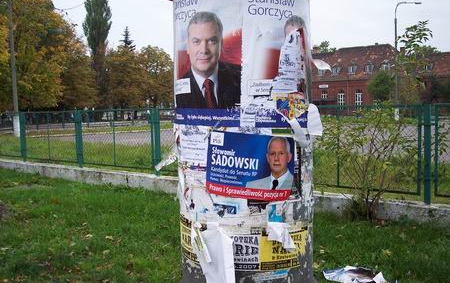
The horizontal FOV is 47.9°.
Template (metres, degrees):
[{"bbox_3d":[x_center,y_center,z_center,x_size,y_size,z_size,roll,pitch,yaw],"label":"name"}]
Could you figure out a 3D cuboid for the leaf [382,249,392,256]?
[{"bbox_3d":[1.550,1.063,4.832,0.100,0.030,0.090,-2,4,0],"label":"leaf"}]

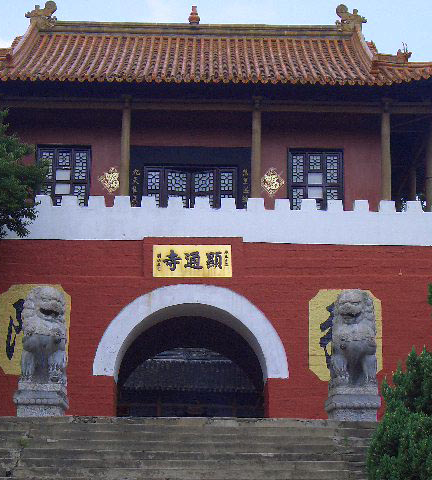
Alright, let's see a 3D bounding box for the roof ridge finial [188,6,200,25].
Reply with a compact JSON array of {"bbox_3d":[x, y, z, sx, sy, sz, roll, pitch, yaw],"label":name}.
[{"bbox_3d":[-0.482,-5.138,29.200,0.256,0.455,0.256,1,-14,-1],"label":"roof ridge finial"}]

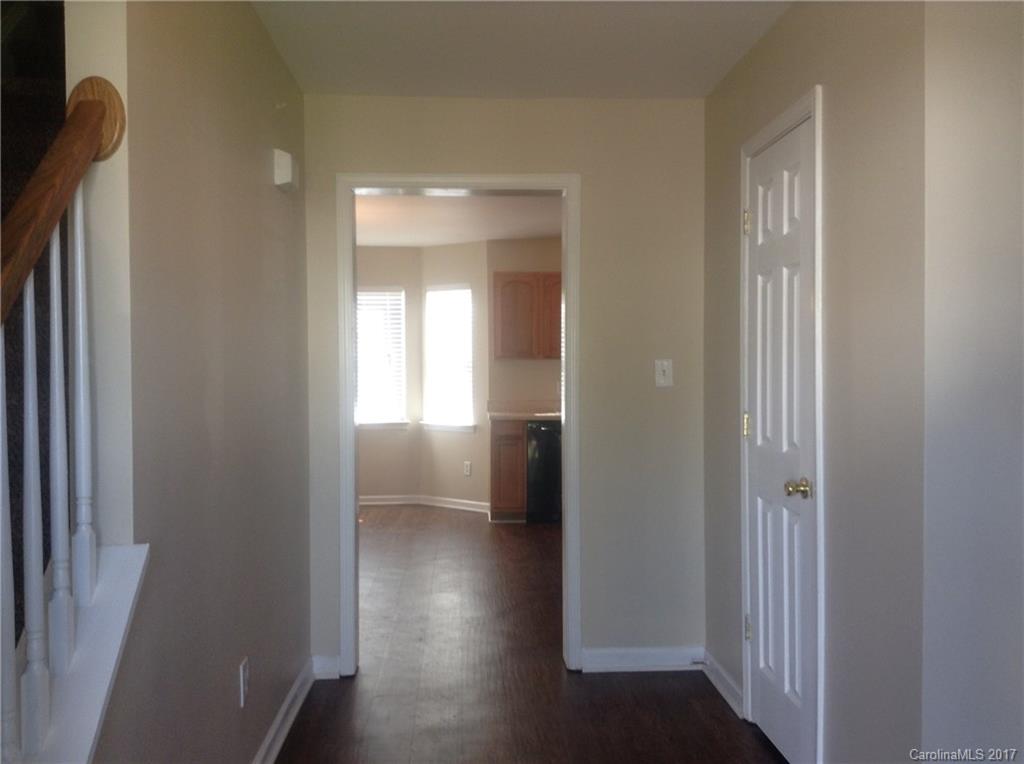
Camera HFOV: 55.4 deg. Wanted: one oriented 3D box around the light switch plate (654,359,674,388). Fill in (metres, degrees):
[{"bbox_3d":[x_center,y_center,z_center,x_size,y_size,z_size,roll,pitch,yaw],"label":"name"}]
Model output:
[{"bbox_3d":[0.643,-0.037,4.130,0.073,0.114,0.008,0,1,-3],"label":"light switch plate"}]

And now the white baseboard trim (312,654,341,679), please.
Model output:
[{"bbox_3d":[-0.778,1.191,4.066,0.127,0.098,0.018,0,1,-3],"label":"white baseboard trim"}]

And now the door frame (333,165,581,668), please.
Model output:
[{"bbox_3d":[-0.218,0.186,4.142,1.015,2.097,0.139,0,1,-3],"label":"door frame"}]

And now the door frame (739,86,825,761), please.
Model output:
[{"bbox_3d":[0.919,0.198,3.169,0.114,2.097,0.781,0,1,-3],"label":"door frame"}]

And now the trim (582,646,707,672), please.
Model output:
[{"bbox_3d":[0.564,1.181,4.143,0.531,0.098,0.018,0,1,-3],"label":"trim"}]

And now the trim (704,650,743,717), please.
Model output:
[{"bbox_3d":[0.837,1.185,3.871,0.018,0.098,0.594,0,1,-3],"label":"trim"}]

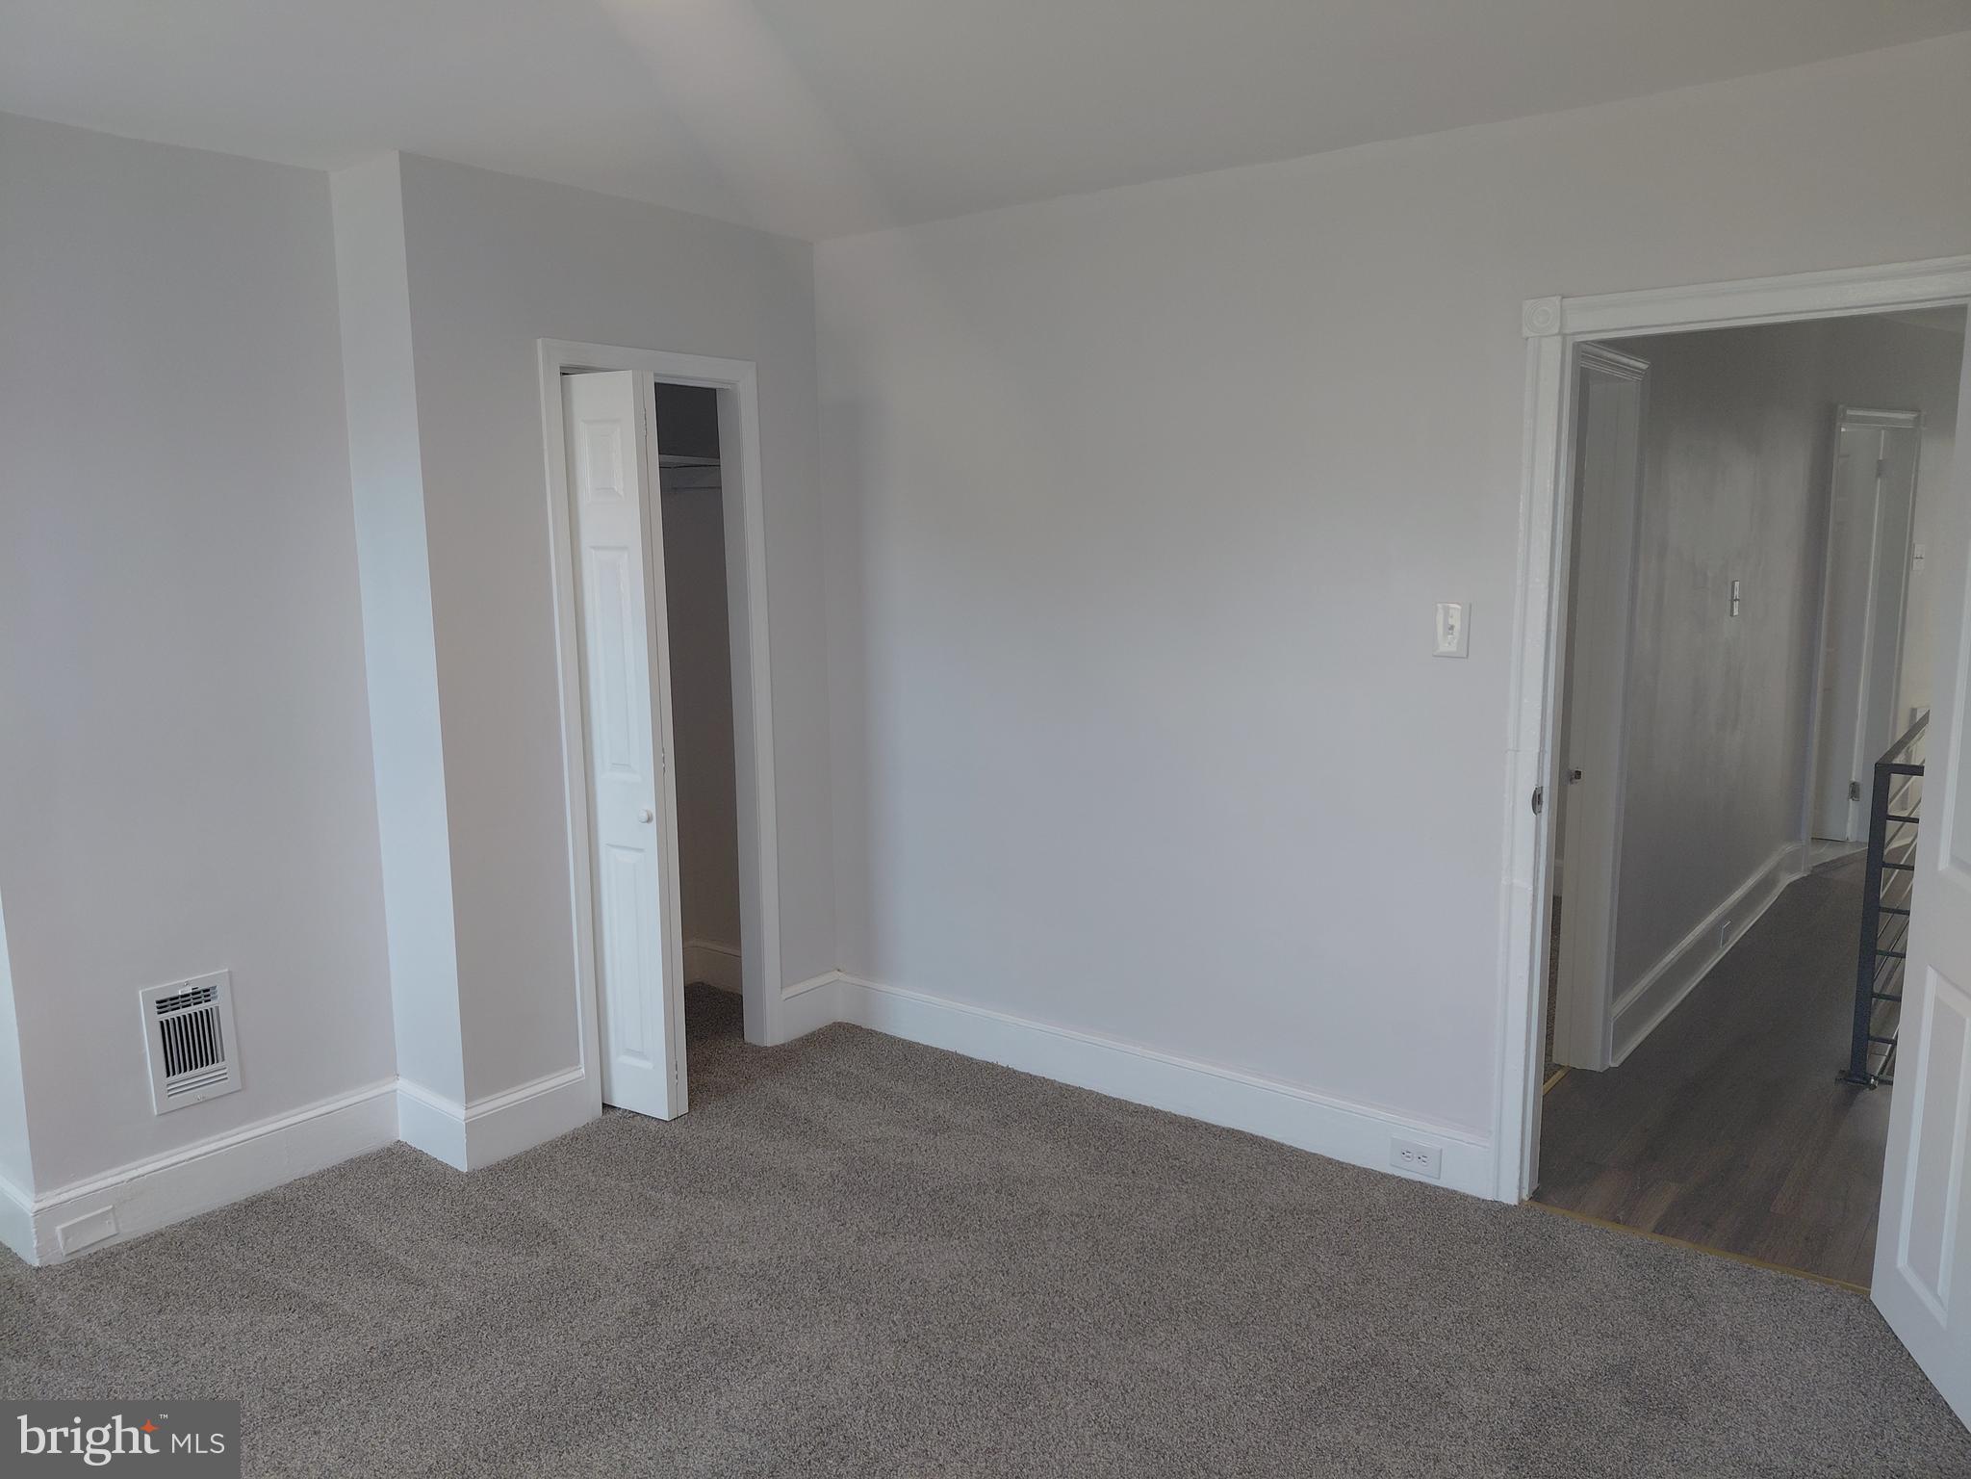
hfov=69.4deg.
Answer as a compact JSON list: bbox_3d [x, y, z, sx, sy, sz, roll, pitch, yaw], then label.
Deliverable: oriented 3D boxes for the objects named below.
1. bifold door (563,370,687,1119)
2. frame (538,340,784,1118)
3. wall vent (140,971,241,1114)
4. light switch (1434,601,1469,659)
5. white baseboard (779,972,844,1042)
[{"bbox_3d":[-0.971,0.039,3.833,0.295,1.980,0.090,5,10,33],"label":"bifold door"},{"bbox_3d":[-0.927,-0.026,4.051,0.125,2.076,0.746,6,11,37],"label":"frame"},{"bbox_3d":[-1.869,0.714,3.357,0.020,0.299,0.199,6,11,37],"label":"wall vent"},{"bbox_3d":[1.072,-0.251,3.287,0.082,0.124,0.018,6,11,37],"label":"light switch"},{"bbox_3d":[-0.565,0.857,4.558,0.022,0.170,0.262,6,11,37],"label":"white baseboard"}]

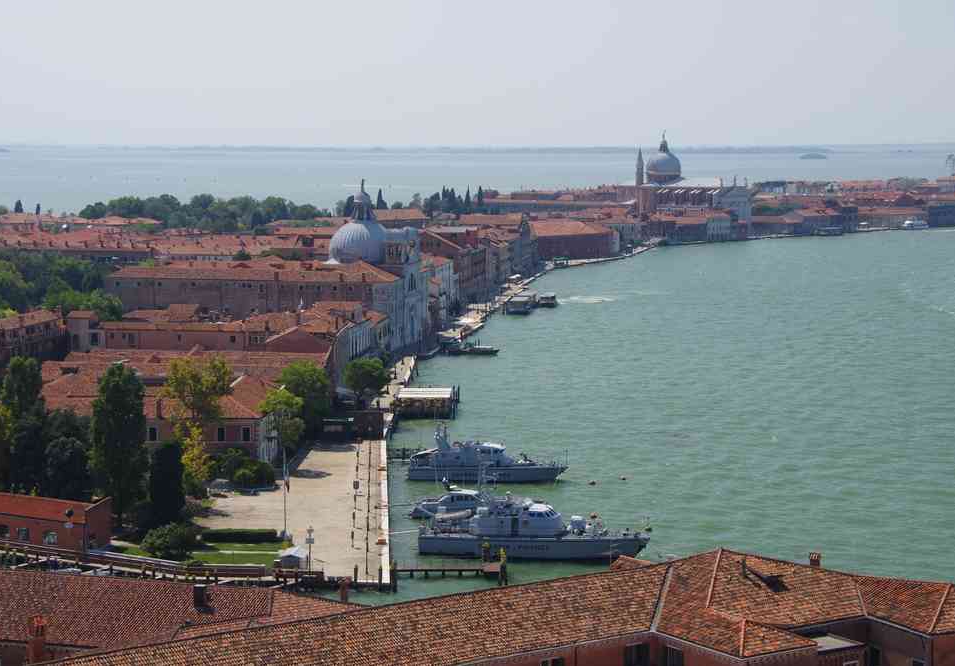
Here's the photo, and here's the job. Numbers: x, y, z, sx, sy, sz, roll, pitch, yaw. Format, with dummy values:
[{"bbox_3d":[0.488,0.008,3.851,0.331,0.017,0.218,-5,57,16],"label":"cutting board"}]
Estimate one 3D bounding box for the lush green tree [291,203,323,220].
[{"bbox_3d":[-80.070,-51.980,974.430,15.000,17.290,13.000,0,5,0],"label":"lush green tree"}]

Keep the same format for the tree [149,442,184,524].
[{"bbox_3d":[-38.511,18.628,258.871,4.600,10.620,4.400,0,5,0],"label":"tree"}]

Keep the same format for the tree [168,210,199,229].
[{"bbox_3d":[-131.774,-46.825,929.672,14.000,15.800,13.000,0,5,0],"label":"tree"}]

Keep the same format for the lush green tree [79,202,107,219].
[{"bbox_3d":[-184.871,-54.014,999.295,13.500,17.300,13.000,0,5,0],"label":"lush green tree"}]

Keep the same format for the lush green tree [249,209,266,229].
[{"bbox_3d":[-99.110,-48.120,939.640,7.800,16.160,7.800,0,5,0],"label":"lush green tree"}]

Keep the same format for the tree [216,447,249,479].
[{"bbox_3d":[-35.570,18.890,302.110,4.700,4.580,4.700,0,5,0],"label":"tree"}]

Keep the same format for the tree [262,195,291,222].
[{"bbox_3d":[-93.136,-52.358,959.292,14.000,21.120,13.000,0,5,0],"label":"tree"}]

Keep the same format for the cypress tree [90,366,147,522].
[{"bbox_3d":[-46.490,14.120,269.520,7.000,20.210,7.000,0,5,0],"label":"cypress tree"}]

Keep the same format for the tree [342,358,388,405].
[{"bbox_3d":[-19.962,8.924,371.461,8.100,8.800,7.800,0,5,0],"label":"tree"}]

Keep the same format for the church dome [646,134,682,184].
[{"bbox_3d":[91.160,-85.050,1014.500,17.300,24.290,17.300,0,5,0],"label":"church dome"}]

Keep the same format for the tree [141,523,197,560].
[{"bbox_3d":[-35.541,23.873,240.080,6.300,4.080,5.800,0,5,0],"label":"tree"}]

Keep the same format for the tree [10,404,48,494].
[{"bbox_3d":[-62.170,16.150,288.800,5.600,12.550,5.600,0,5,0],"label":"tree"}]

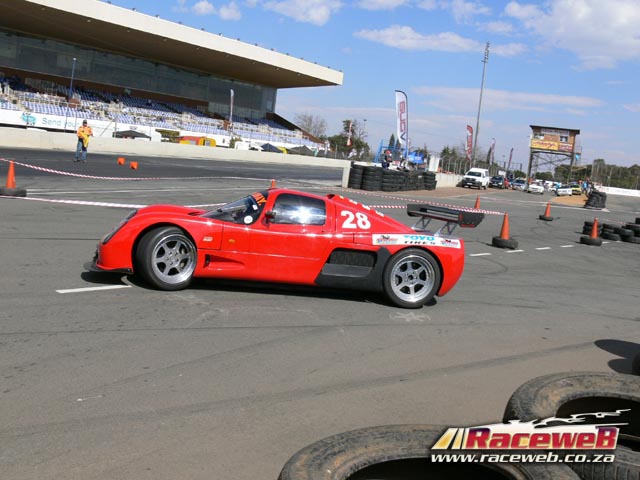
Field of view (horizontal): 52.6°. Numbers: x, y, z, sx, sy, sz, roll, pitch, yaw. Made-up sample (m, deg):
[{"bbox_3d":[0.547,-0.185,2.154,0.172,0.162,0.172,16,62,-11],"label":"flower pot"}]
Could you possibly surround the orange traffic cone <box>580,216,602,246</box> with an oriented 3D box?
[{"bbox_3d":[6.991,-0.217,16.532,0.560,0.710,0.560,6,7,0],"label":"orange traffic cone"}]

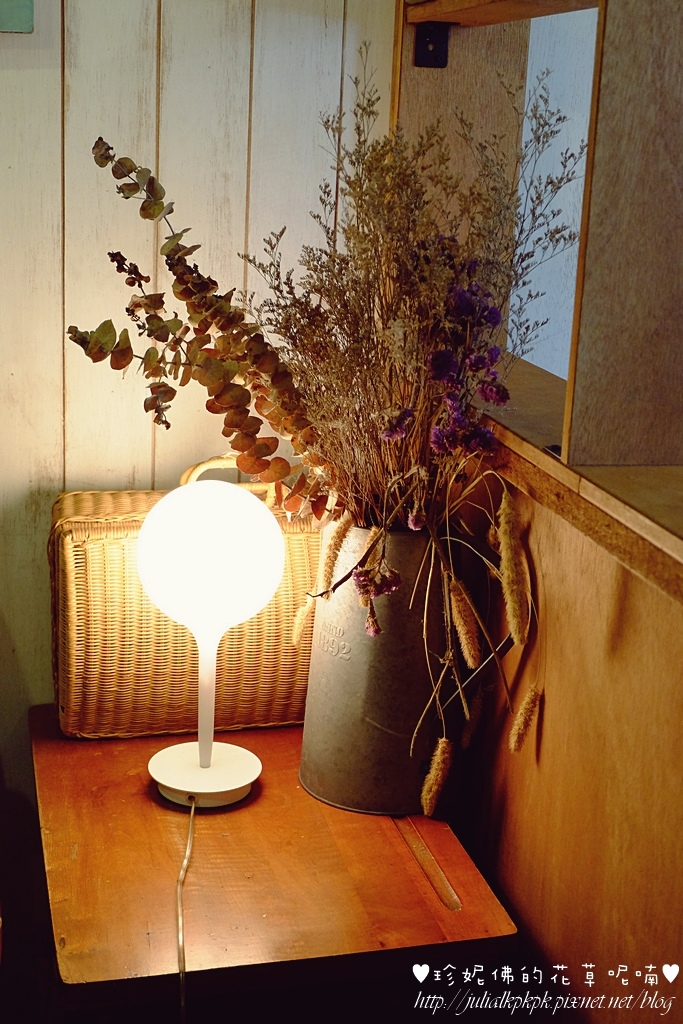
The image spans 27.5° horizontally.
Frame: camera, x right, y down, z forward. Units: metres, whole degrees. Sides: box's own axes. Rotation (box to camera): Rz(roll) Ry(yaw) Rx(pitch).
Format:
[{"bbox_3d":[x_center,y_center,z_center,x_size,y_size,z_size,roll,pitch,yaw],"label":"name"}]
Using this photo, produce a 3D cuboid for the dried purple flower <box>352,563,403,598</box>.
[{"bbox_3d":[0.033,0.065,1.295,0.046,0.032,0.035,3,15,2],"label":"dried purple flower"}]

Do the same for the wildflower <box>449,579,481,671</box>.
[{"bbox_3d":[0.118,0.106,1.335,0.021,0.092,0.020,-13,11,4],"label":"wildflower"}]

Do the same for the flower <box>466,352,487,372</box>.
[{"bbox_3d":[0.128,-0.141,1.314,0.021,0.019,0.019,3,15,0],"label":"flower"}]

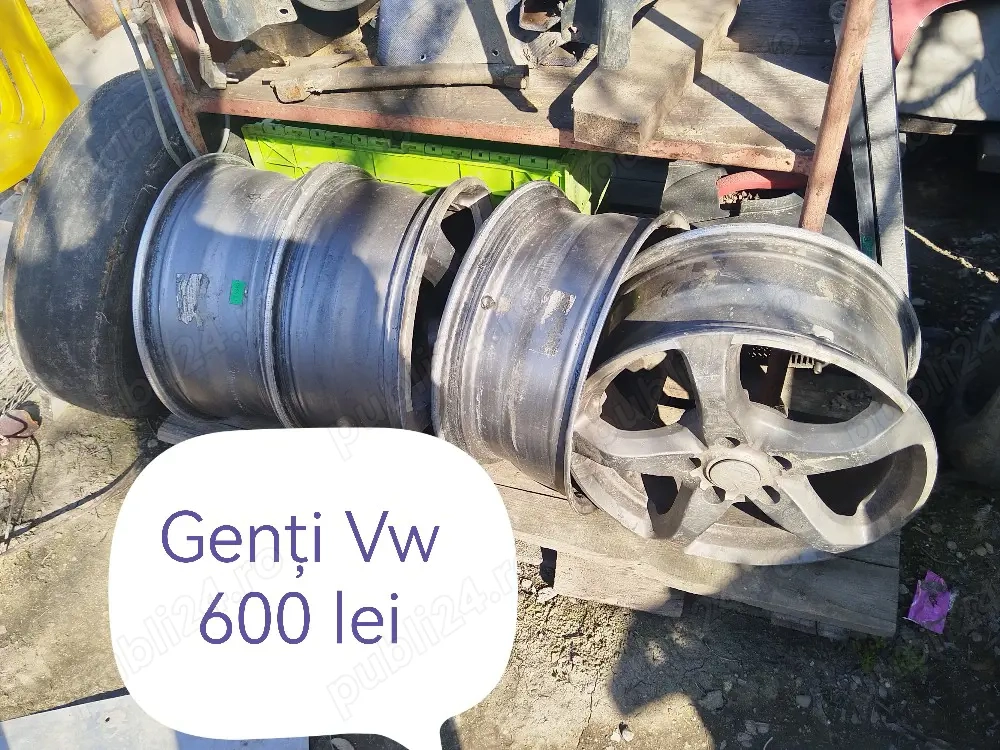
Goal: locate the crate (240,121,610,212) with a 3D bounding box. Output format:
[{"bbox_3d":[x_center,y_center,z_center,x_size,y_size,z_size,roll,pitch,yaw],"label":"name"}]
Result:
[{"bbox_3d":[-0.110,-0.387,1.482,0.595,0.290,0.380,11,41,16],"label":"crate"}]

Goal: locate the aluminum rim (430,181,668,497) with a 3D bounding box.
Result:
[{"bbox_3d":[0.111,-0.048,1.136,0.210,0.447,0.447,19,44,24],"label":"aluminum rim"}]

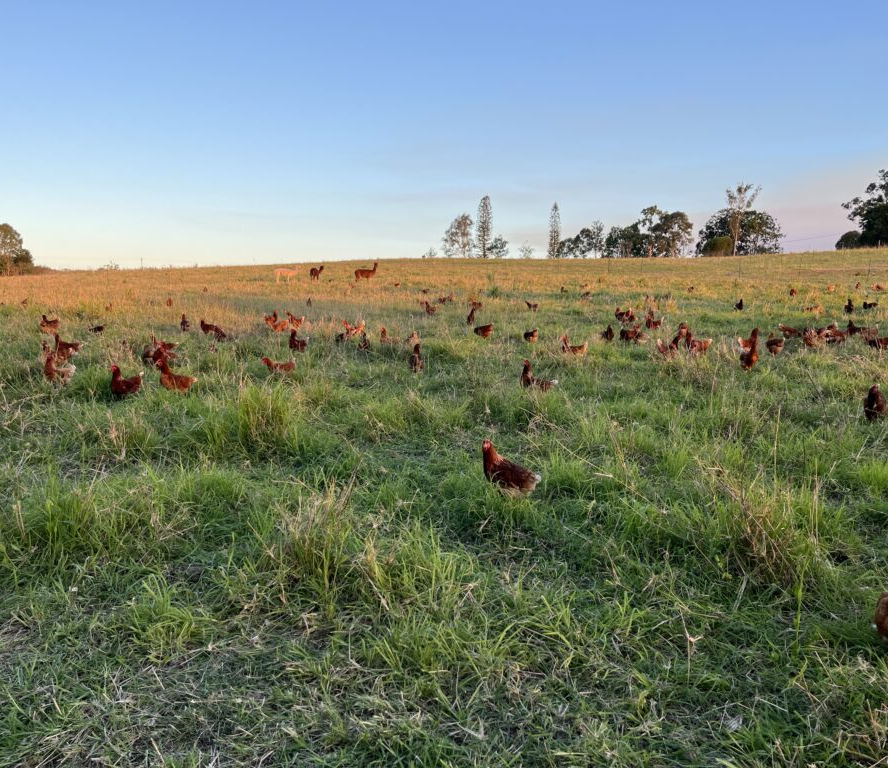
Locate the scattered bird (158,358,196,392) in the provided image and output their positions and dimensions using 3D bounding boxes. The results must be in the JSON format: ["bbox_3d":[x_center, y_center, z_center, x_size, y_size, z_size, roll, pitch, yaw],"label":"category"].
[{"bbox_3d":[-2.956,-0.072,8.500,0.430,0.410,0.200,-1,8,-9],"label":"scattered bird"}]

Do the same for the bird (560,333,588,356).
[{"bbox_3d":[1.917,-0.558,11.300,0.410,0.390,0.190,0,8,0],"label":"bird"}]

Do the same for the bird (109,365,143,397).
[{"bbox_3d":[-3.644,-0.034,8.800,0.390,0.380,0.190,-2,8,-12],"label":"bird"}]

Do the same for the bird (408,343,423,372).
[{"bbox_3d":[-0.367,-0.322,9.900,0.190,0.420,0.380,-1,8,-9],"label":"bird"}]

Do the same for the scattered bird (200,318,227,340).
[{"bbox_3d":[-4.013,-0.924,13.400,0.420,0.400,0.200,0,9,-3],"label":"scattered bird"}]

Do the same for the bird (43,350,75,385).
[{"bbox_3d":[-4.498,-0.182,9.000,0.390,0.410,0.200,-5,10,-30],"label":"bird"}]

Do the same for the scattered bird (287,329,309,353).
[{"bbox_3d":[-2.297,-0.674,12.200,0.380,0.400,0.200,-1,9,-9],"label":"scattered bird"}]

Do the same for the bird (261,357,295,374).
[{"bbox_3d":[-2.041,-0.180,9.500,0.420,0.300,0.190,-1,9,-9],"label":"bird"}]

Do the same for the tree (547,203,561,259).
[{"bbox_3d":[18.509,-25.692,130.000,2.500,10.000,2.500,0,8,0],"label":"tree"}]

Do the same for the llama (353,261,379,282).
[{"bbox_3d":[-4.600,-6.579,46.000,1.320,1.360,0.450,0,9,-3],"label":"llama"}]

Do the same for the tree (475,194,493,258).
[{"bbox_3d":[9.851,-38.468,190.000,3.600,15.800,3.600,0,8,0],"label":"tree"}]

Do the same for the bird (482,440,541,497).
[{"bbox_3d":[0.421,0.539,4.800,0.390,0.390,0.190,3,9,17],"label":"bird"}]

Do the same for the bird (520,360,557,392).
[{"bbox_3d":[1.057,-0.067,8.600,0.410,0.390,0.190,-2,8,-12],"label":"bird"}]

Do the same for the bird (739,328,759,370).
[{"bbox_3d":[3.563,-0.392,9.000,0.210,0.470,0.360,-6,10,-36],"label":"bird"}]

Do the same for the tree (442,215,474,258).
[{"bbox_3d":[2.262,-22.858,120.000,5.000,7.200,4.800,0,8,0],"label":"tree"}]

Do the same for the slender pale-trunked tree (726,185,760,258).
[{"bbox_3d":[42.836,-23.384,110.000,4.900,10.900,4.700,0,8,0],"label":"slender pale-trunked tree"}]

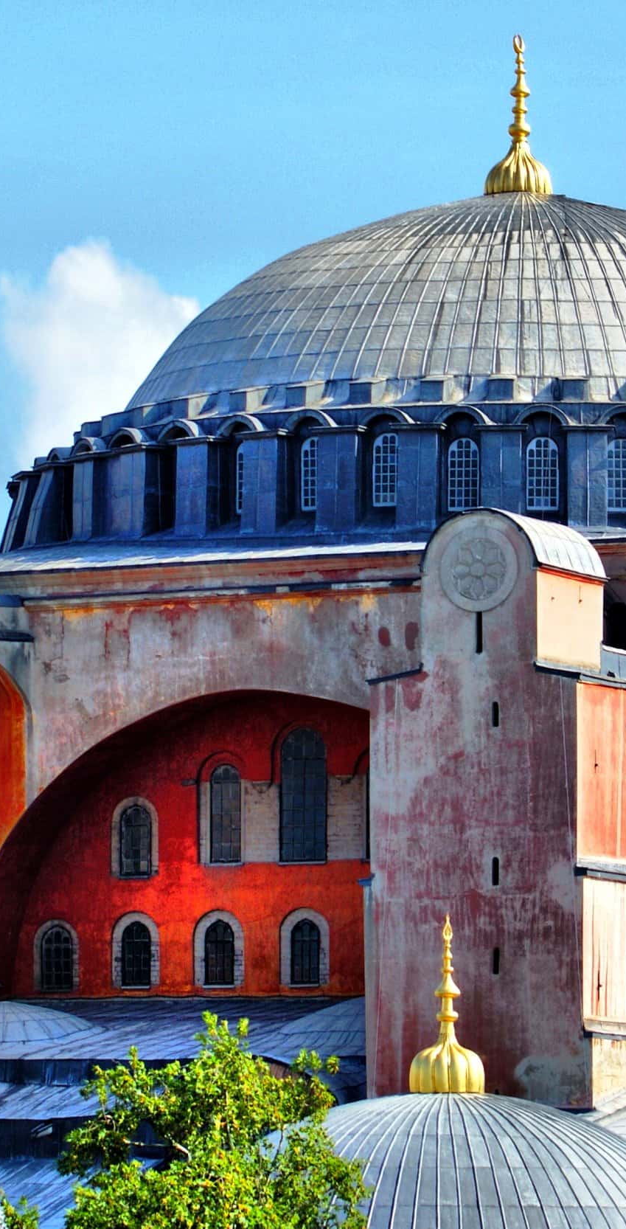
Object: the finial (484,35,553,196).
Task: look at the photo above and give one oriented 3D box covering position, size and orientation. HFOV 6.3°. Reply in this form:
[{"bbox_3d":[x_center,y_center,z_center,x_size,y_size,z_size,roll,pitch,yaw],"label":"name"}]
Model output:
[{"bbox_3d":[7.641,-18.508,212.764,2.500,6.000,2.500,0,-7,0],"label":"finial"}]

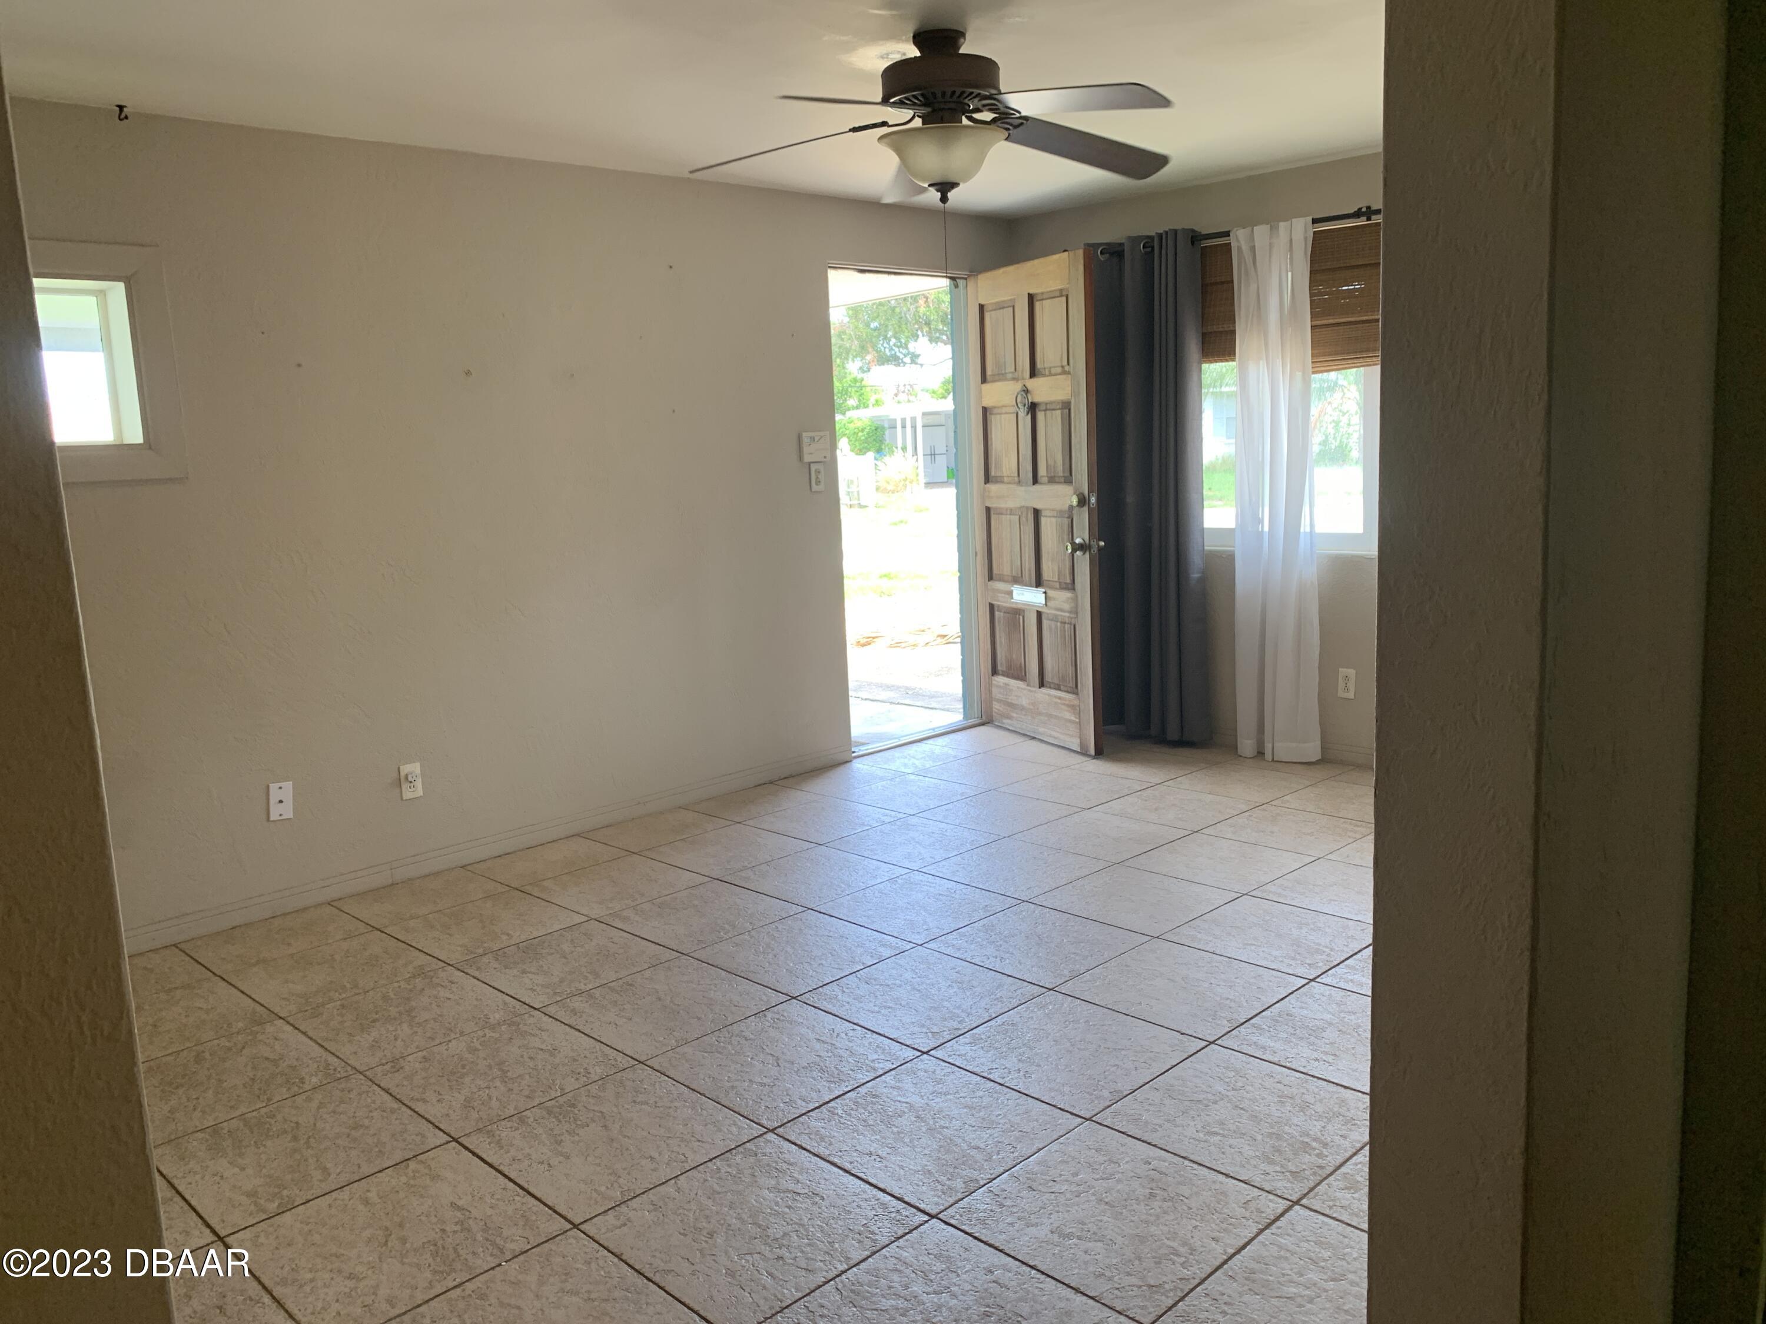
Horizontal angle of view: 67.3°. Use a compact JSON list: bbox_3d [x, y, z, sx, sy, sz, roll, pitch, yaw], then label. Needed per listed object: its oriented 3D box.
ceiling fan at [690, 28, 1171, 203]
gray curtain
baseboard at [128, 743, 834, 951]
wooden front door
[{"bbox_3d":[0.149,-1.351,3.300,1.290,0.405,1.290,-11,13,-43],"label":"ceiling fan"},{"bbox_3d":[1.145,-0.734,5.766,0.140,2.140,0.590,-11,13,-43],"label":"gray curtain"},{"bbox_3d":[-1.177,0.605,4.773,0.016,0.076,2.936,7,13,44],"label":"baseboard"},{"bbox_3d":[0.670,-0.689,5.887,0.045,2.086,0.869,-7,10,-28],"label":"wooden front door"}]

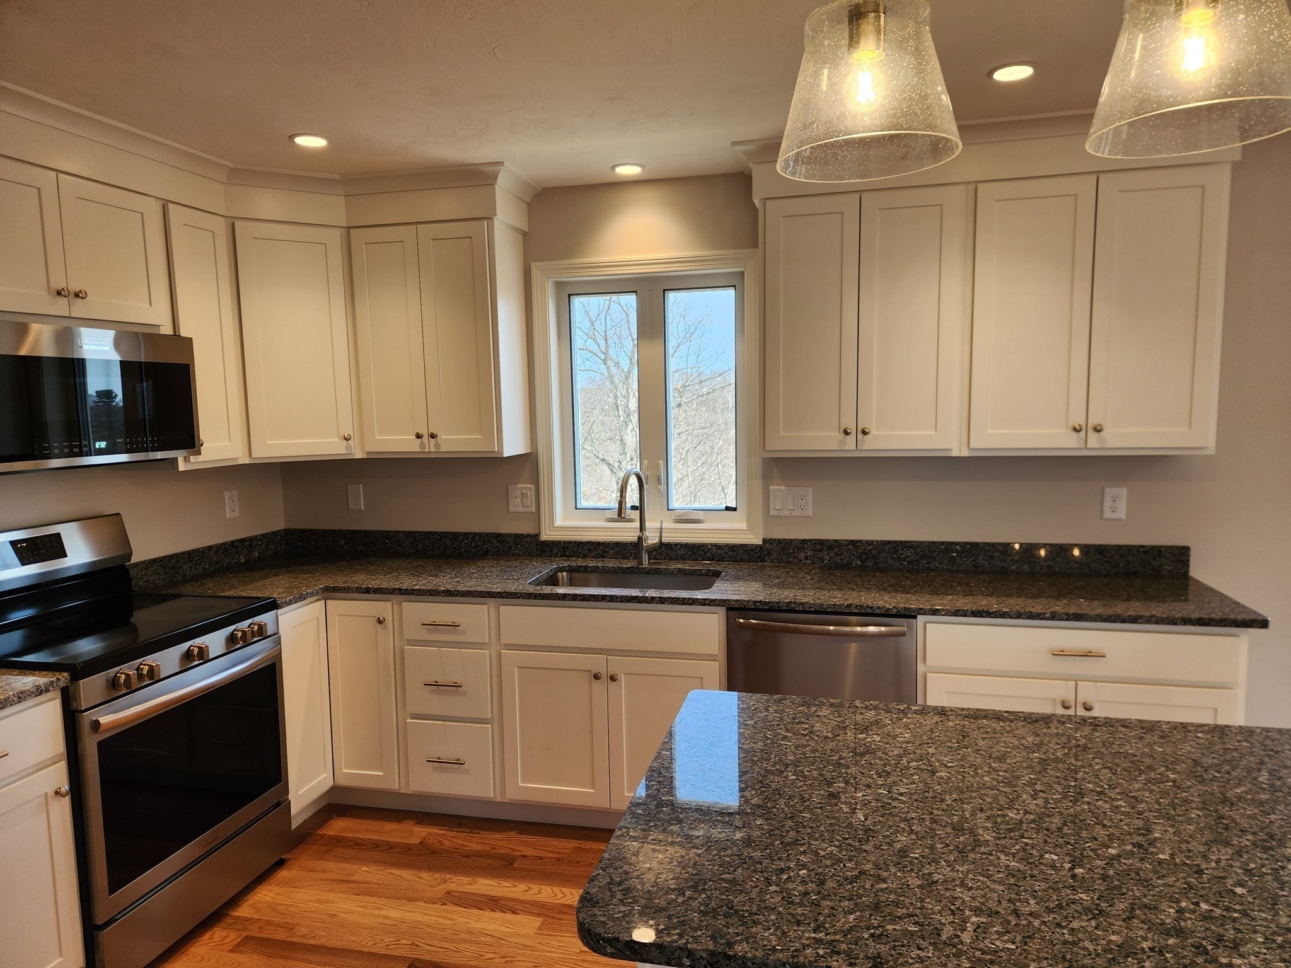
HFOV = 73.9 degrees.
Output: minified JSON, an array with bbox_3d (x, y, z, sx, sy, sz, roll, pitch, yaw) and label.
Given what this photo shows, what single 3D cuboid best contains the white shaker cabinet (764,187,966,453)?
[{"bbox_3d":[0.774,-0.562,3.102,0.680,0.905,0.329,0,6,13],"label":"white shaker cabinet"}]

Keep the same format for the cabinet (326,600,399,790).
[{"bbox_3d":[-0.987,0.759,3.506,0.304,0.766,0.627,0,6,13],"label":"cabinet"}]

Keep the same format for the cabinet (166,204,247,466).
[{"bbox_3d":[-1.697,-0.510,3.069,0.329,0.905,0.307,0,6,13],"label":"cabinet"}]

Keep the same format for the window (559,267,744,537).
[{"bbox_3d":[0.019,-0.332,3.502,0.789,1.013,0.088,0,7,13],"label":"window"}]

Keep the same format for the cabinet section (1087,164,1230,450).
[{"bbox_3d":[1.679,-0.570,2.923,0.362,0.876,0.318,0,6,13],"label":"cabinet section"}]

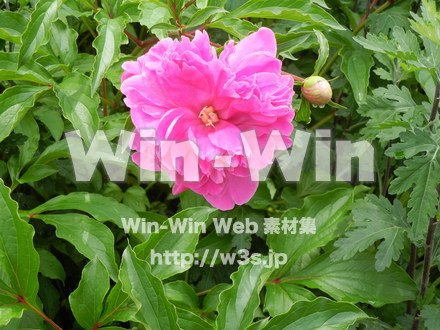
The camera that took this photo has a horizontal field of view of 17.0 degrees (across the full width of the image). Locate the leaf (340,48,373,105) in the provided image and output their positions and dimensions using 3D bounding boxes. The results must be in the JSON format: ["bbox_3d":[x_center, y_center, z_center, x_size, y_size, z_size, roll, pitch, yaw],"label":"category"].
[{"bbox_3d":[0.122,-0.079,1.310,0.030,0.012,0.056,-9,61,-5],"label":"leaf"}]

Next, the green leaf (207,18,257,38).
[{"bbox_3d":[0.011,-0.117,1.270,0.047,0.010,0.020,10,45,14],"label":"green leaf"}]

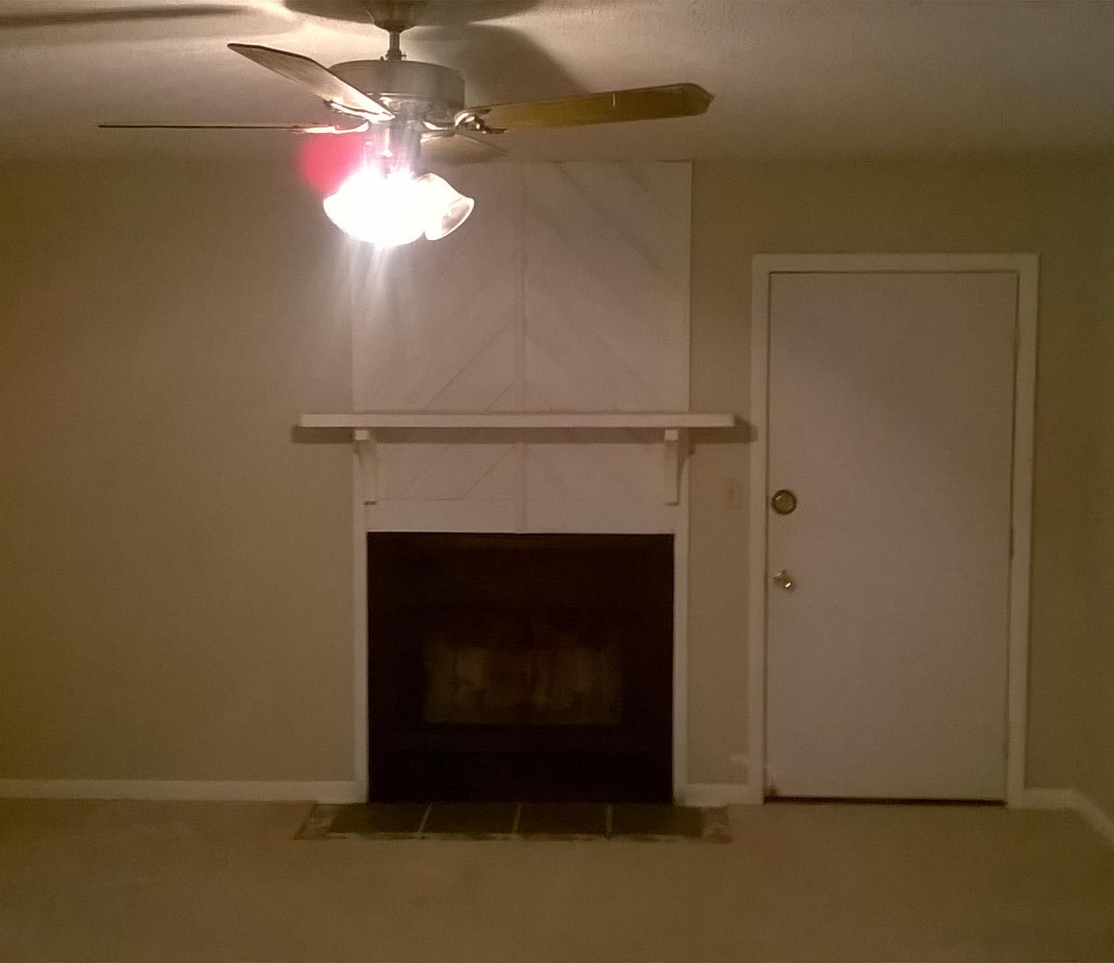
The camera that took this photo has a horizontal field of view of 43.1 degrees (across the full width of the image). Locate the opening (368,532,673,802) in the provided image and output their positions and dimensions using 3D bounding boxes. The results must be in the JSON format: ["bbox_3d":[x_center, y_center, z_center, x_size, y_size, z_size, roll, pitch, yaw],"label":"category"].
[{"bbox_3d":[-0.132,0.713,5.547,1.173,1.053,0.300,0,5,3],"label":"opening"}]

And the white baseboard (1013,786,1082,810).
[{"bbox_3d":[1.871,1.213,5.361,0.225,0.080,0.015,0,5,3],"label":"white baseboard"}]

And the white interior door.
[{"bbox_3d":[1.254,0.229,5.327,0.917,2.019,0.045,0,5,3],"label":"white interior door"}]

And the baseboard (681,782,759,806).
[{"bbox_3d":[0.624,1.213,5.419,0.262,0.080,0.015,0,5,3],"label":"baseboard"}]

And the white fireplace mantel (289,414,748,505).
[{"bbox_3d":[-0.143,-0.079,5.228,1.577,0.351,0.205,0,5,3],"label":"white fireplace mantel"}]

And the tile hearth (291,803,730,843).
[{"bbox_3d":[-0.153,1.279,5.249,1.590,0.022,0.415,0,5,3],"label":"tile hearth"}]

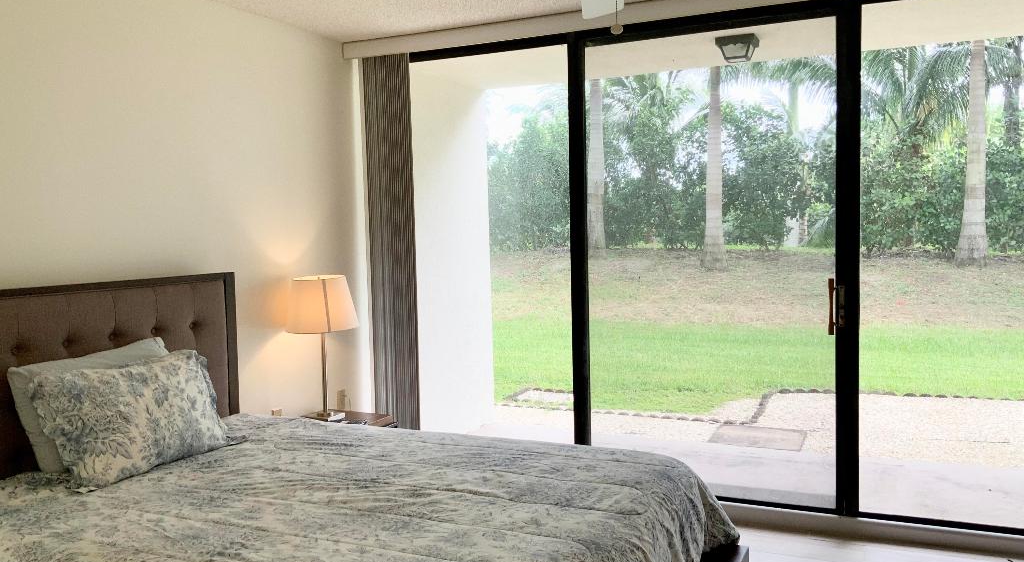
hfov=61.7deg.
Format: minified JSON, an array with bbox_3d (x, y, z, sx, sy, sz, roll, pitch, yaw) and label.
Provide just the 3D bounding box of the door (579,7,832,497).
[{"bbox_3d":[0.905,-0.070,4.042,1.260,2.200,0.080,0,4,25],"label":"door"}]

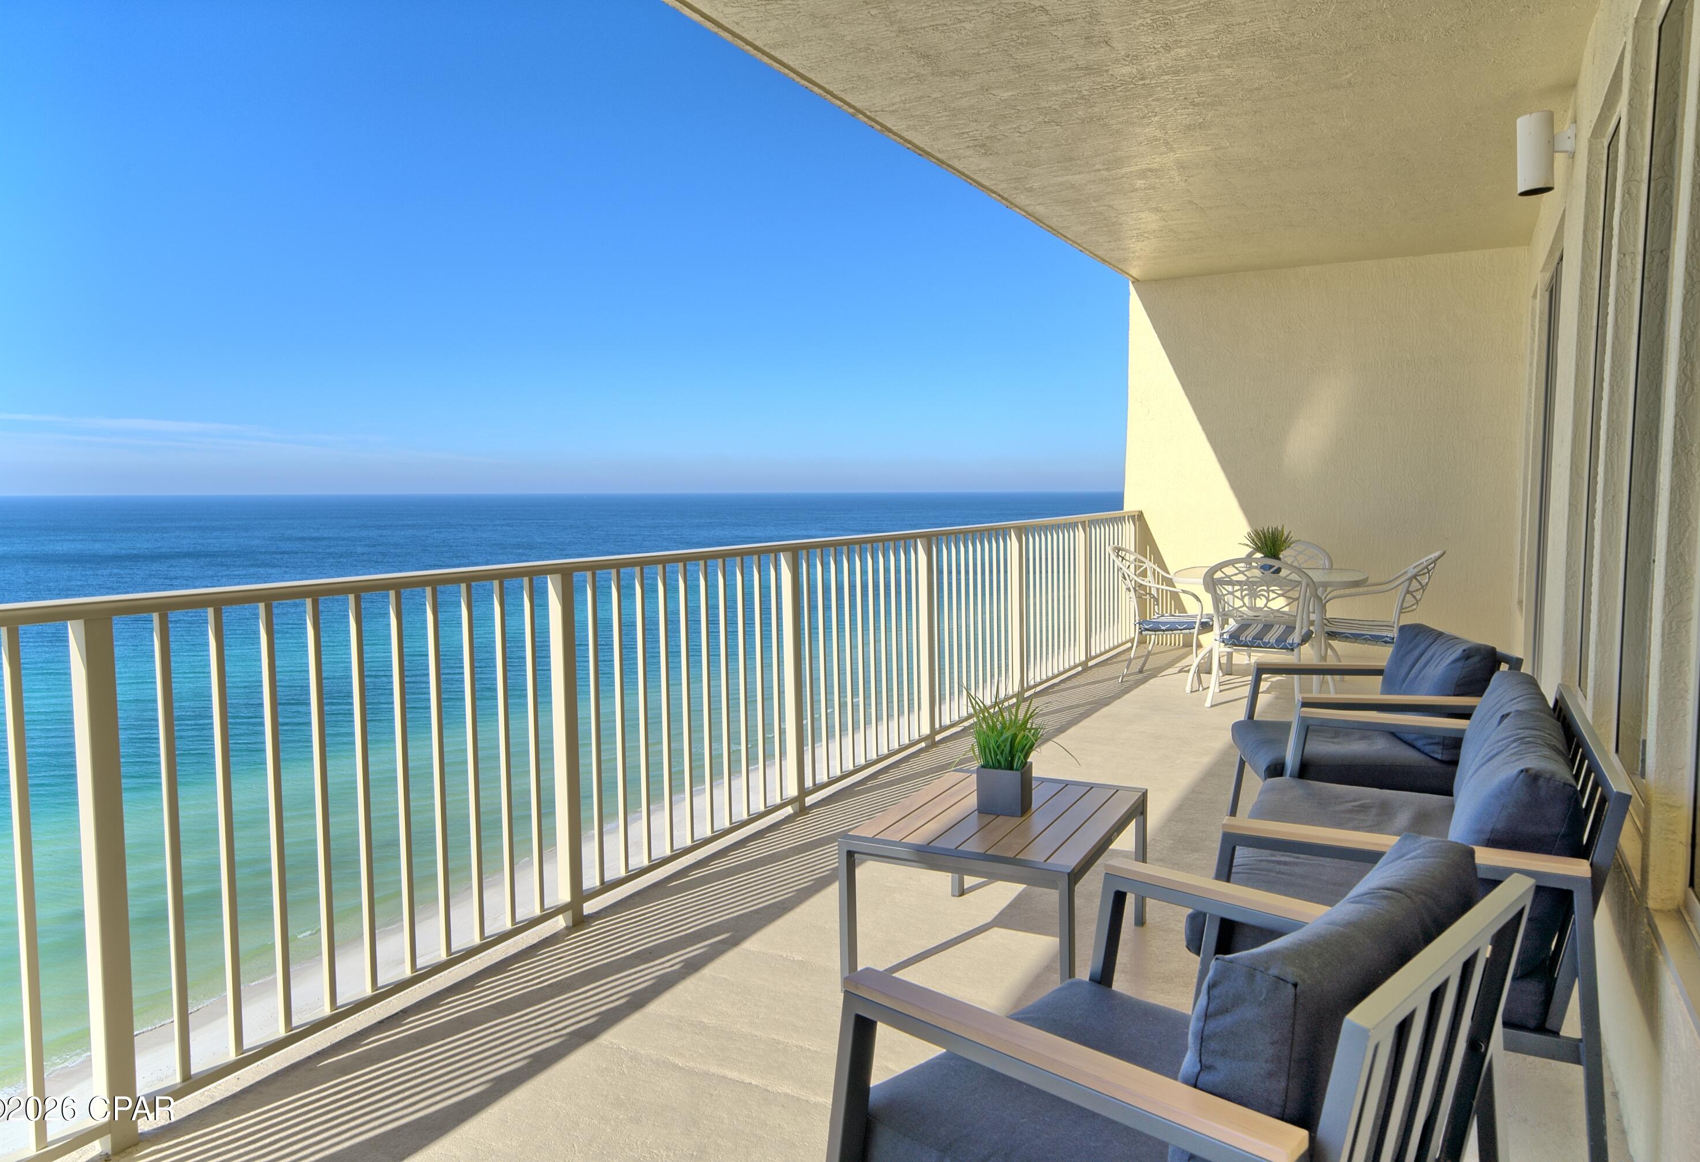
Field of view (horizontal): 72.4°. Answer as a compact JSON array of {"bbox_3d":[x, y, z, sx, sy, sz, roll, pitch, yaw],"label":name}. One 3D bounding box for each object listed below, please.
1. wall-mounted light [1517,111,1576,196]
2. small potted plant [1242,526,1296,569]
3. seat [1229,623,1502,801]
[{"bbox_3d":[2.632,-1.621,4.394,0.187,0.283,0.120,2,5,28],"label":"wall-mounted light"},{"bbox_3d":[2.605,-0.196,7.187,0.310,0.295,0.310,2,5,28],"label":"small potted plant"},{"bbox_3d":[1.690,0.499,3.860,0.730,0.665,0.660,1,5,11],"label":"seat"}]

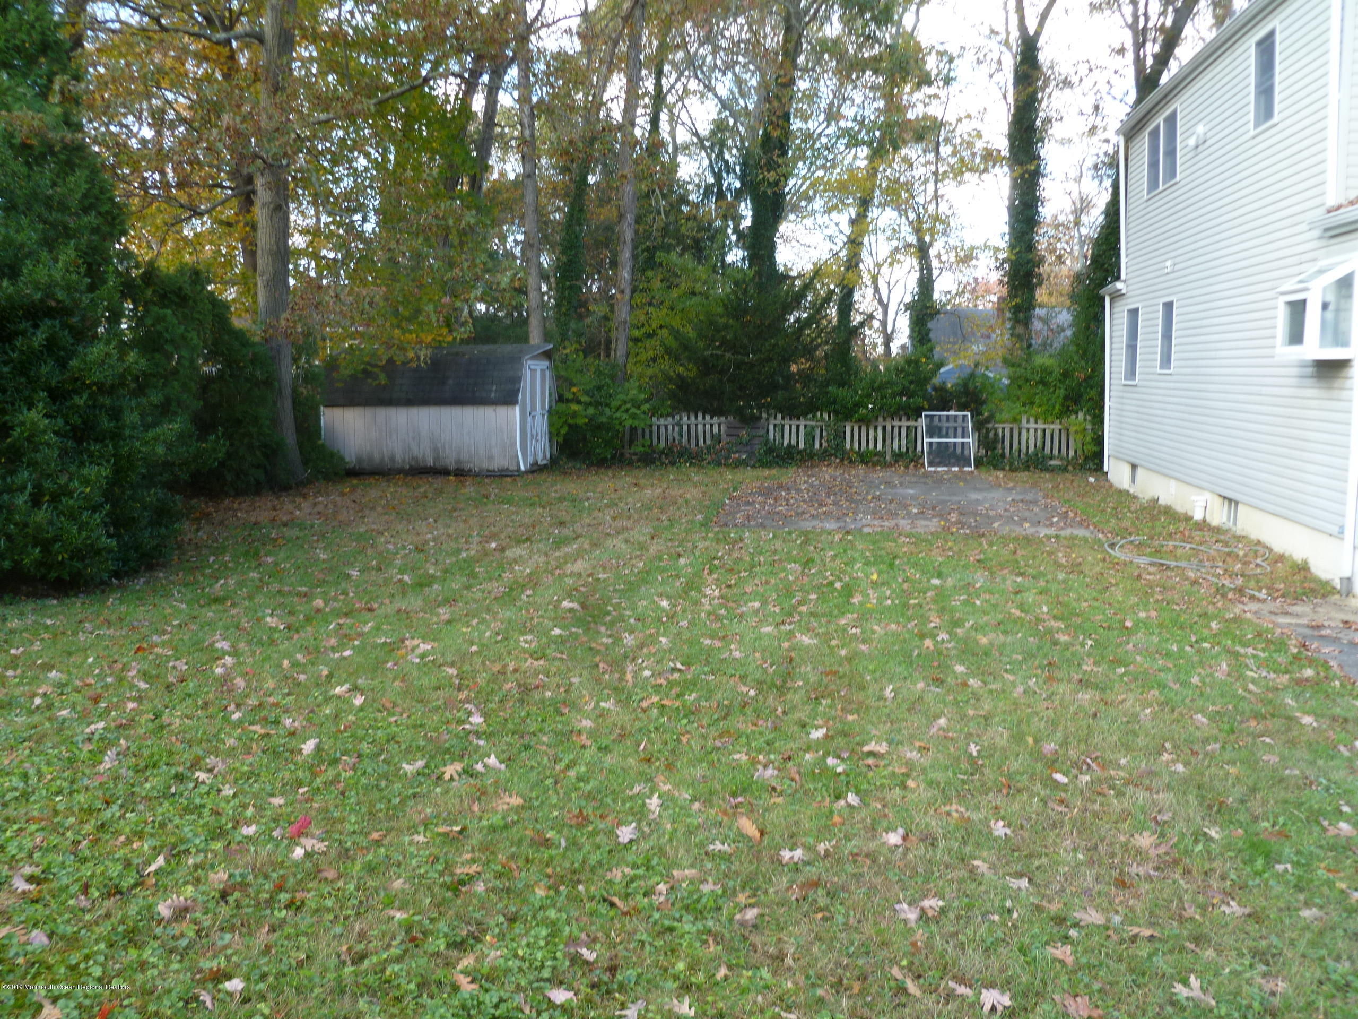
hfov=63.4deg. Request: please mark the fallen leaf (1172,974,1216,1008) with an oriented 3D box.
[{"bbox_3d":[1.418,1.328,3.024,0.105,0.020,0.150,0,7,3],"label":"fallen leaf"}]

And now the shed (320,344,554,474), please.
[{"bbox_3d":[-4.250,-1.890,20.400,3.920,2.280,2.450,1,7,10],"label":"shed"}]

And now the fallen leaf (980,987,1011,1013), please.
[{"bbox_3d":[0.862,1.336,2.989,0.085,0.020,0.120,2,8,16],"label":"fallen leaf"}]

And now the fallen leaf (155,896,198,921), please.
[{"bbox_3d":[-1.599,1.278,3.504,0.130,0.030,0.100,0,7,0],"label":"fallen leaf"}]

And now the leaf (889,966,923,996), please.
[{"bbox_3d":[0.638,1.325,3.087,0.050,0.020,0.150,-3,8,-17],"label":"leaf"}]

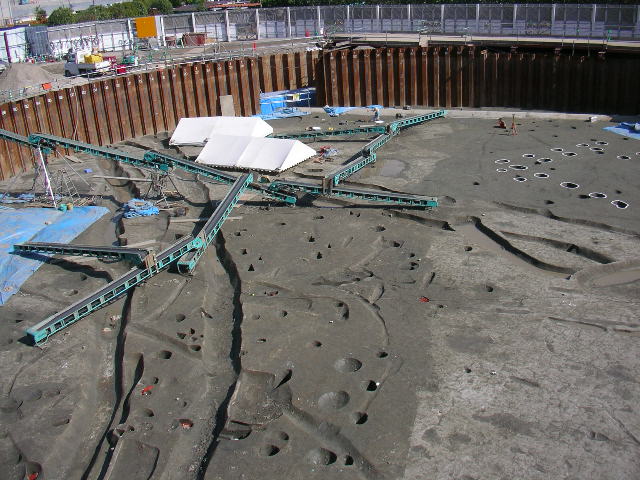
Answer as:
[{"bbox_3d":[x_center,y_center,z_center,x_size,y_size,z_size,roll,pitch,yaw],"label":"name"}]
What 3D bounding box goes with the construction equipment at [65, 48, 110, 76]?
[{"bbox_3d":[-17.030,-13.020,50.110,3.350,1.800,1.460,11,29,31],"label":"construction equipment"}]

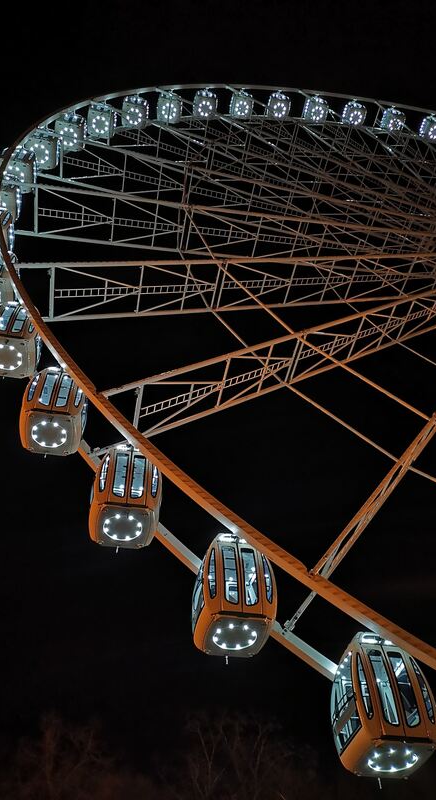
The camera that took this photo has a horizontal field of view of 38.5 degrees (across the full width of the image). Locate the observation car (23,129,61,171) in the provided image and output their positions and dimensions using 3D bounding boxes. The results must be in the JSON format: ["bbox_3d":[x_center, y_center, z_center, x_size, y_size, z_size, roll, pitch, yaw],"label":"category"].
[{"bbox_3d":[-10.127,-14.732,36.393,1.760,2.430,1.750,8,-52,-7],"label":"observation car"}]

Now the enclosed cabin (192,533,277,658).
[{"bbox_3d":[0.344,4.595,15.081,1.845,2.430,1.665,8,-52,-8],"label":"enclosed cabin"}]

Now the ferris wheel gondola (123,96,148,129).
[{"bbox_3d":[-5.951,-20.745,44.906,1.845,2.430,1.665,8,-52,-8],"label":"ferris wheel gondola"}]

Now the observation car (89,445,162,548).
[{"bbox_3d":[-2.481,2.561,17.024,1.760,2.430,1.750,8,-52,-7],"label":"observation car"}]

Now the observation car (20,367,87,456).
[{"bbox_3d":[-4.901,0.229,18.932,1.845,2.430,1.665,8,-52,-8],"label":"observation car"}]

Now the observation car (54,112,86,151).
[{"bbox_3d":[-9.144,-16.792,38.938,1.845,2.430,1.665,8,-52,-8],"label":"observation car"}]

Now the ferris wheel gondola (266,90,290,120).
[{"bbox_3d":[5.242,-25.691,54.549,1.845,2.430,1.665,8,-52,-8],"label":"ferris wheel gondola"}]

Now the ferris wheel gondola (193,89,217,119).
[{"bbox_3d":[-1.048,-23.774,50.230,1.845,2.430,1.665,8,-52,-8],"label":"ferris wheel gondola"}]

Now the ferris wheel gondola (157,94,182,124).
[{"bbox_3d":[-3.666,-22.742,48.435,1.760,2.430,1.750,8,-52,-7],"label":"ferris wheel gondola"}]

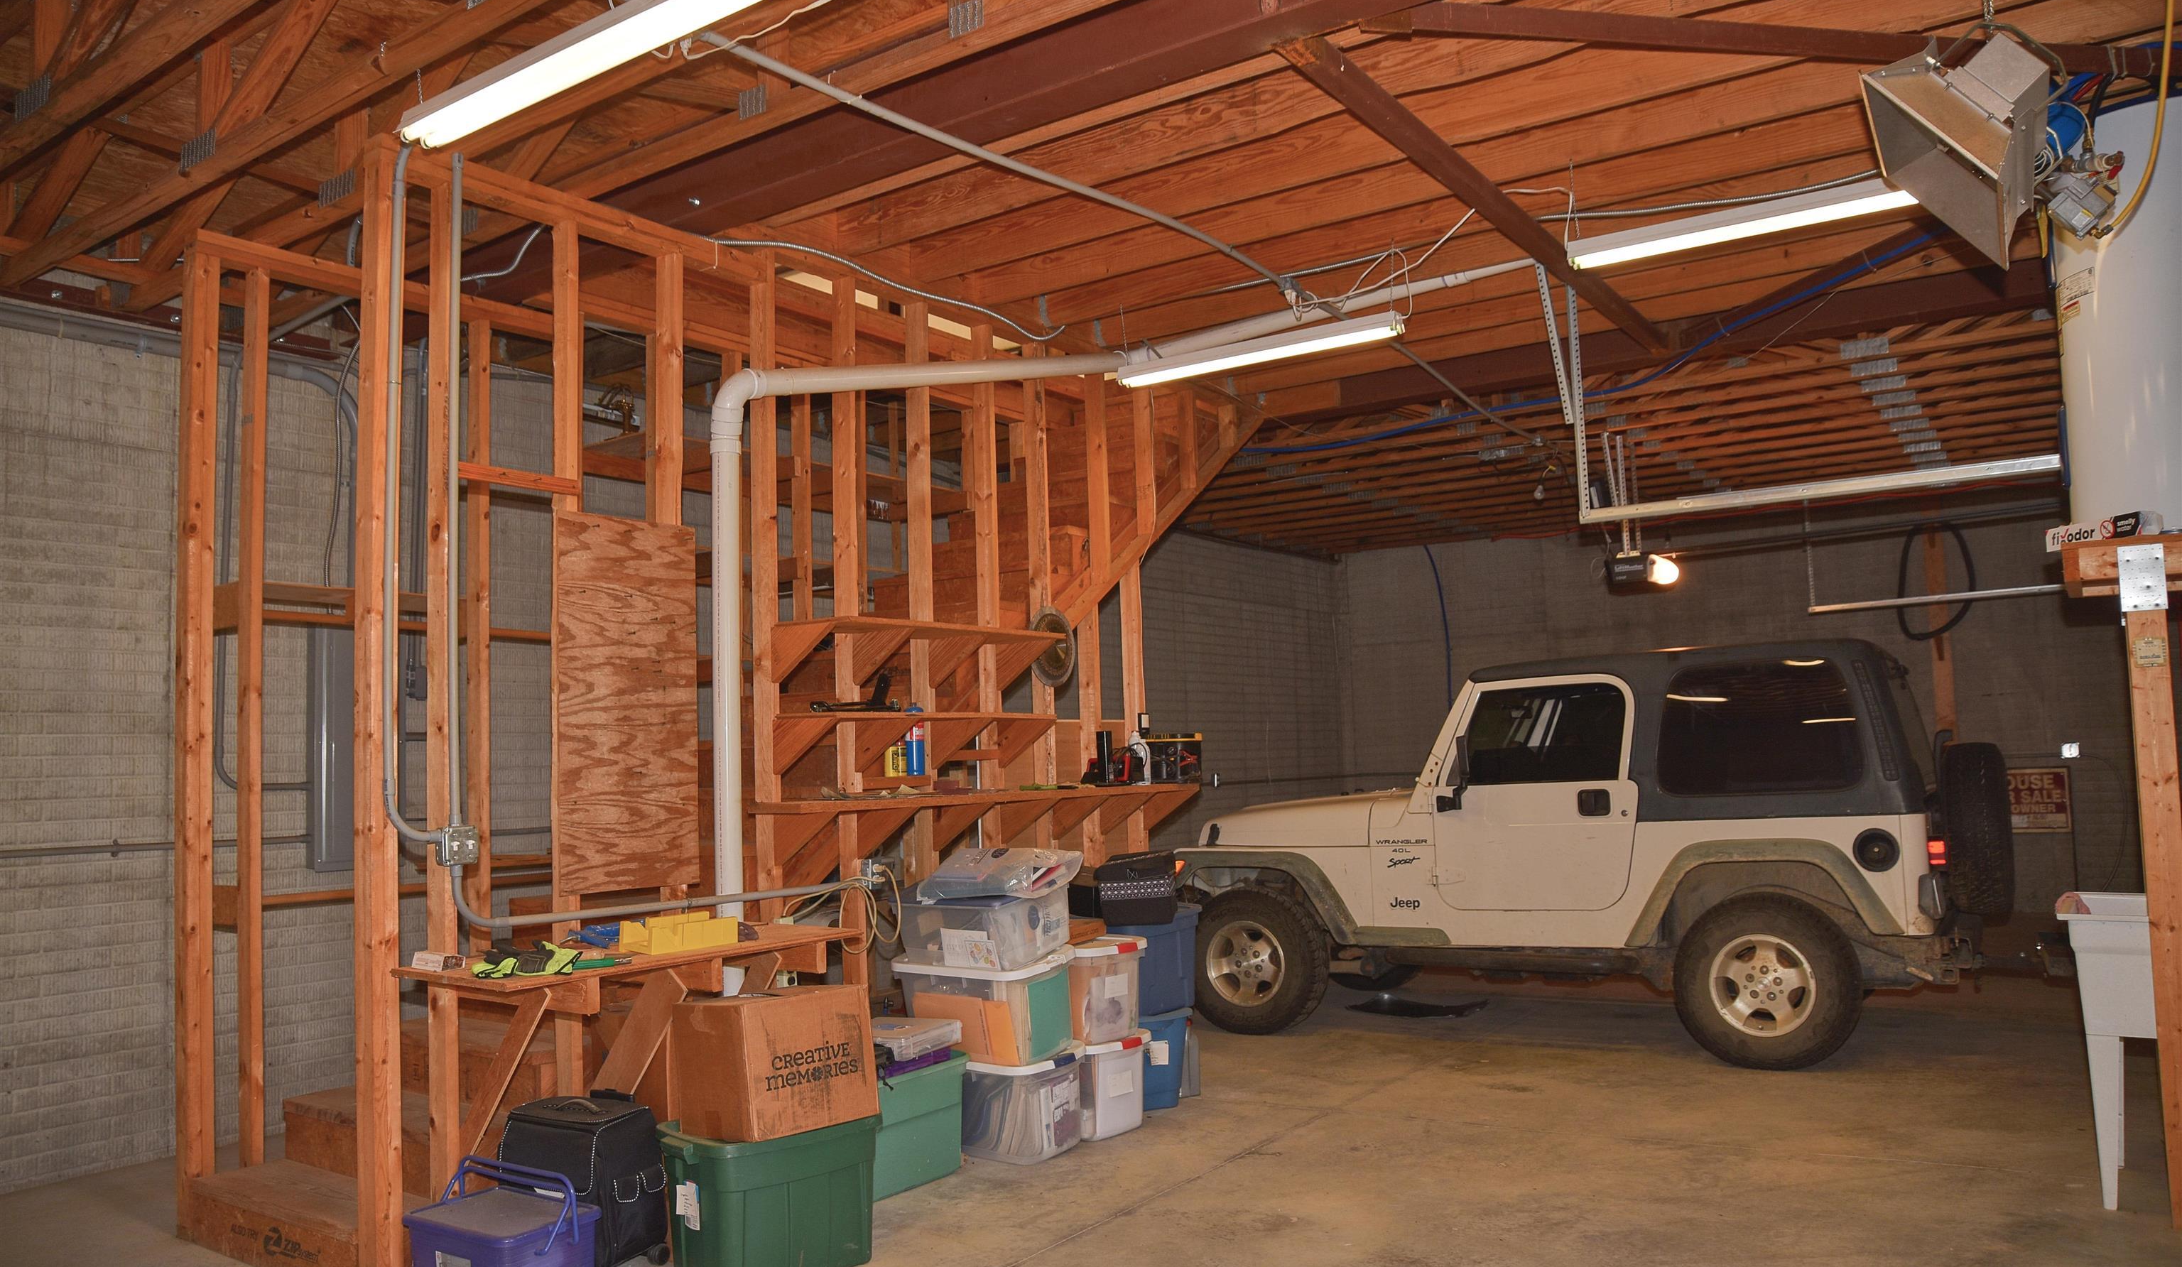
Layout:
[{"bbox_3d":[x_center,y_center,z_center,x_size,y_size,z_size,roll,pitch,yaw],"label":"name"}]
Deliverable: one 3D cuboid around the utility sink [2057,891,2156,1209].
[{"bbox_3d":[3.102,1.180,4.110,0.590,0.850,0.610,-5,-6,33],"label":"utility sink"}]

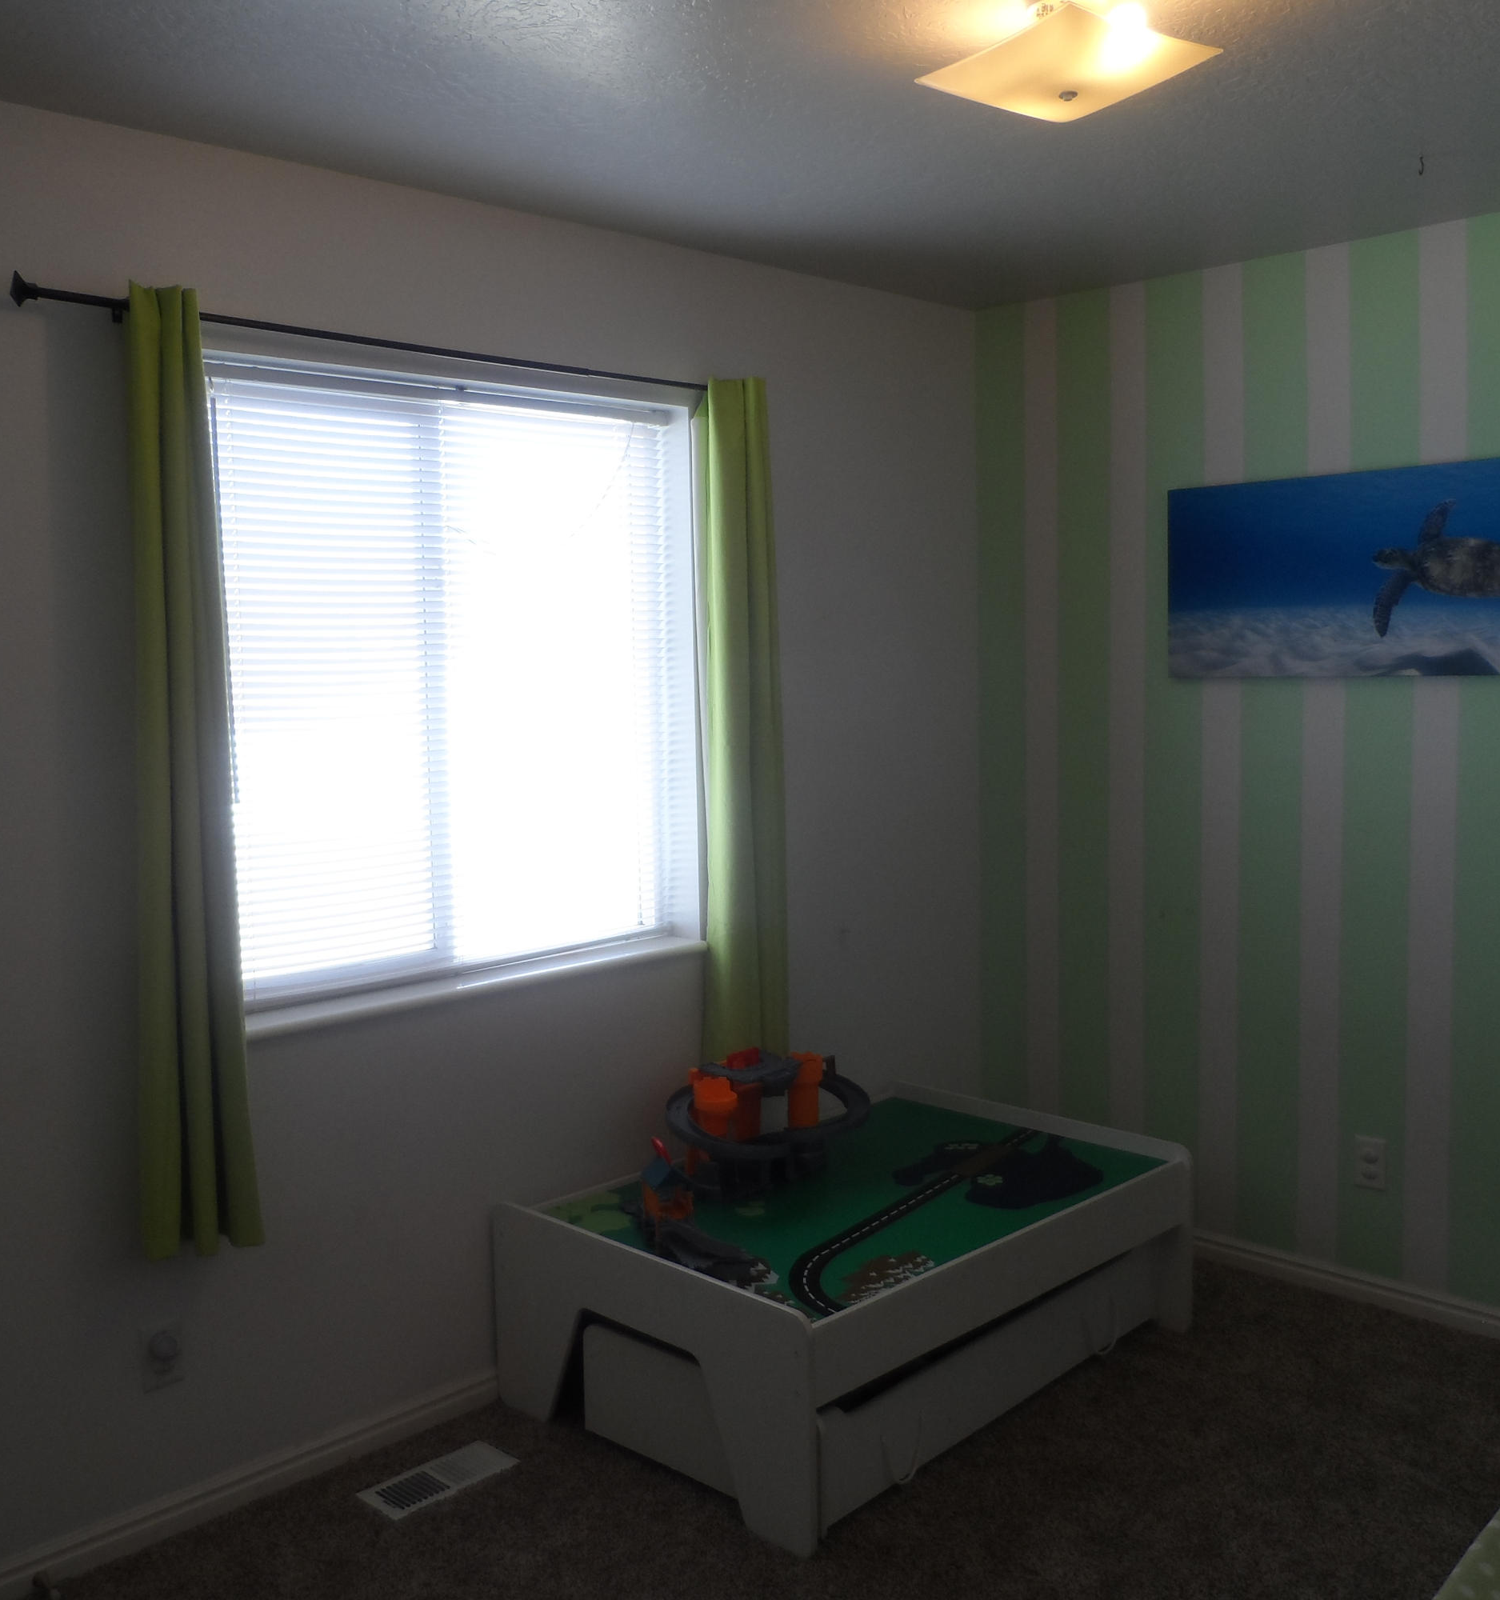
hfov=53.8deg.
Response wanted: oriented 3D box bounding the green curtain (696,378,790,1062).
[{"bbox_3d":[-0.005,-0.122,3.494,0.170,1.685,0.105,-6,7,-41],"label":"green curtain"}]

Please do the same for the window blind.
[{"bbox_3d":[-0.597,-0.237,3.121,1.150,1.225,0.050,-6,7,-41],"label":"window blind"}]

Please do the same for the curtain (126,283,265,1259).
[{"bbox_3d":[-0.998,-0.030,2.606,0.190,1.670,0.105,-6,7,-41],"label":"curtain"}]

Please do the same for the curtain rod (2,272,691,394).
[{"bbox_3d":[-0.590,-0.879,2.920,1.600,0.060,0.085,-6,7,-41],"label":"curtain rod"}]

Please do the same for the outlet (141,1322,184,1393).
[{"bbox_3d":[-1.069,1.020,2.701,0.073,0.116,0.022,-6,7,-41],"label":"outlet"}]

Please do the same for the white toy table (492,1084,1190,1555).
[{"bbox_3d":[0.241,1.032,3.281,1.287,0.432,0.894,-6,7,-44],"label":"white toy table"}]

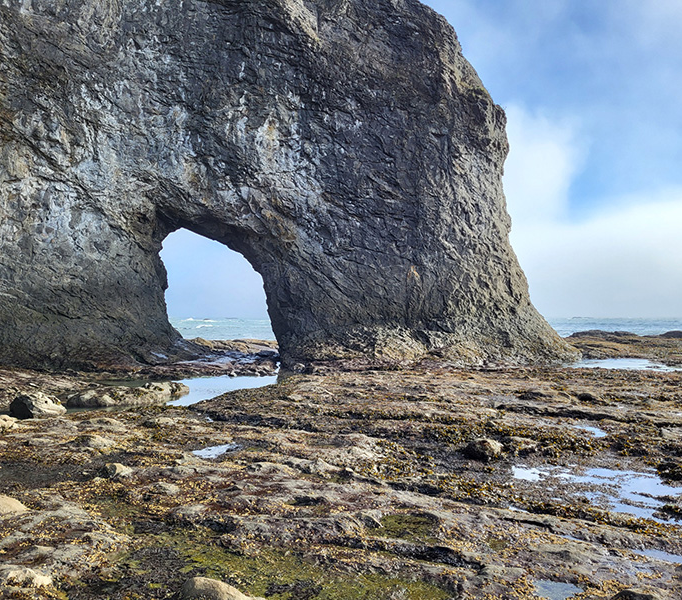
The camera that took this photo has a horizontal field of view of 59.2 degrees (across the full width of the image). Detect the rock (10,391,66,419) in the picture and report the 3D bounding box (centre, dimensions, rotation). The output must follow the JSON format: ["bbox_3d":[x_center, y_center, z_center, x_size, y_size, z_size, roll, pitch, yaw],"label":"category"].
[{"bbox_3d":[-5.050,1.732,10.006,0.832,0.370,0.707,1,-2,-27],"label":"rock"}]

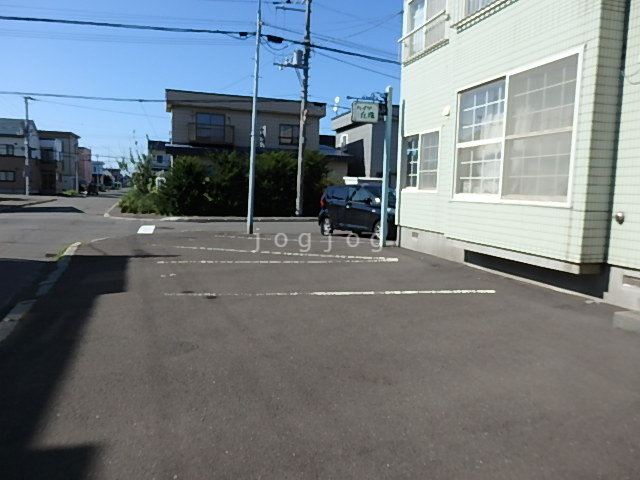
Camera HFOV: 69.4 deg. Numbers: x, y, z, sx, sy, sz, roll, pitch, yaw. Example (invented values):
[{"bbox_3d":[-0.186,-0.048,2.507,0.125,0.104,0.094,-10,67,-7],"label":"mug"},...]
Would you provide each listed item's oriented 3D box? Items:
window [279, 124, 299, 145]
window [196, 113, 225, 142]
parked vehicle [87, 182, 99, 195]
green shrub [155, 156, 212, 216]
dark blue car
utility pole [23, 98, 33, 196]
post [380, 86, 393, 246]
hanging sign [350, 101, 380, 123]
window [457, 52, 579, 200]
[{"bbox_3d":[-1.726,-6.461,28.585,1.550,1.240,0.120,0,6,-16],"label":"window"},{"bbox_3d":[-6.415,-6.563,27.208,1.640,1.780,0.120,0,6,-16],"label":"window"},{"bbox_3d":[-29.985,-6.770,61.000,1.600,1.600,3.700,0,6,-16],"label":"parked vehicle"},{"bbox_3d":[-6.822,-2.649,23.100,2.800,2.900,2.300,0,6,-16],"label":"green shrub"},{"bbox_3d":[1.557,-0.906,14.055,1.480,1.600,3.400,-3,7,-36],"label":"dark blue car"},{"bbox_3d":[-29.744,-9.508,47.000,0.450,10.100,0.450,0,6,-16],"label":"utility pole"},{"bbox_3d":[1.625,-1.744,11.183,0.120,3.830,0.120,0,6,-17],"label":"post"},{"bbox_3d":[1.090,-3.069,11.193,0.640,0.480,0.140,0,6,-16],"label":"hanging sign"},{"bbox_3d":[2.894,-1.579,7.234,0.120,1.950,2.750,0,6,-16],"label":"window"}]

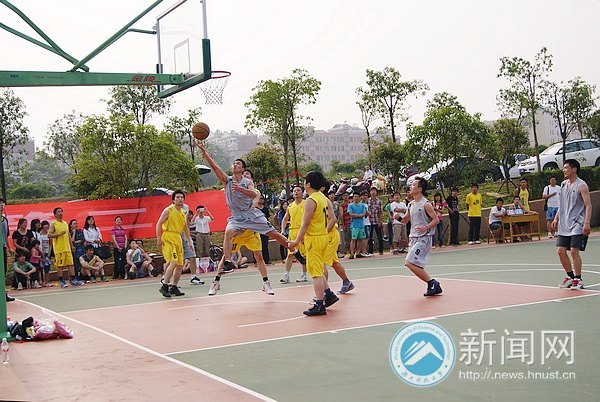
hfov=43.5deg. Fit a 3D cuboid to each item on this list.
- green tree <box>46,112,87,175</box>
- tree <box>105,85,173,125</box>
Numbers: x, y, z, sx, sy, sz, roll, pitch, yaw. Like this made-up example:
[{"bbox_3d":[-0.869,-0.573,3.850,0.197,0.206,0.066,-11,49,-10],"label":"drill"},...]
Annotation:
[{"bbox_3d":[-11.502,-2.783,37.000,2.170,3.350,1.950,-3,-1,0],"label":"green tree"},{"bbox_3d":[-5.483,-1.714,25.500,2.400,4.500,2.400,-4,-1,0],"label":"tree"}]

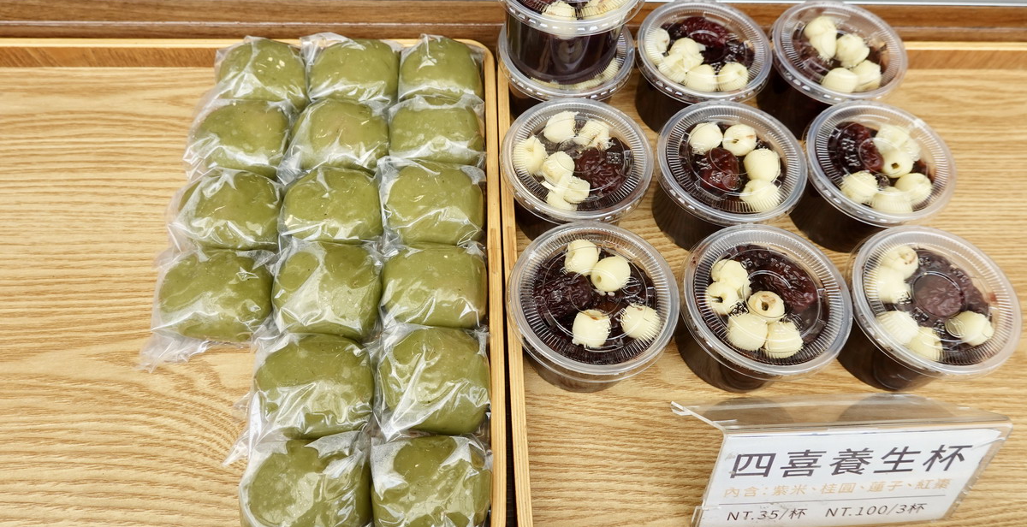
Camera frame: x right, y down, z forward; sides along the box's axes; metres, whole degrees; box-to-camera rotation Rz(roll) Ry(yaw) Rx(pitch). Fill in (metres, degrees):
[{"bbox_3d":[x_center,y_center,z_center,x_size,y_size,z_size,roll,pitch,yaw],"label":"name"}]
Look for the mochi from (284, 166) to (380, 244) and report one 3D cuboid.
[{"bbox_3d":[-0.101,-0.024,0.372,0.054,0.036,0.049,-1,62,-3],"label":"mochi"}]

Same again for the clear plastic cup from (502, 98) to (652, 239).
[{"bbox_3d":[0.034,-0.047,0.384,0.082,0.050,0.082,1,62,-2],"label":"clear plastic cup"}]

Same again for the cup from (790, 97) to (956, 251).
[{"bbox_3d":[0.200,-0.046,0.395,0.081,0.047,0.081,1,62,-2],"label":"cup"}]

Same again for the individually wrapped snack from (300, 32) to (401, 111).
[{"bbox_3d":[-0.100,-0.116,0.424,0.056,0.035,0.051,-1,62,-3],"label":"individually wrapped snack"}]

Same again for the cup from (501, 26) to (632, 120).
[{"bbox_3d":[0.030,-0.118,0.423,0.082,0.050,0.082,1,62,-2],"label":"cup"}]

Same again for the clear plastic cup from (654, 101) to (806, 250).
[{"bbox_3d":[0.117,-0.046,0.388,0.082,0.050,0.082,1,62,-2],"label":"clear plastic cup"}]

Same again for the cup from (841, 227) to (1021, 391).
[{"bbox_3d":[0.206,0.027,0.356,0.081,0.047,0.081,1,62,-2],"label":"cup"}]

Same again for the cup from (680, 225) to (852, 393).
[{"bbox_3d":[0.122,0.026,0.349,0.082,0.050,0.082,1,62,-2],"label":"cup"}]

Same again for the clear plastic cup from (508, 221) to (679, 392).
[{"bbox_3d":[0.037,0.027,0.347,0.081,0.047,0.081,1,62,-2],"label":"clear plastic cup"}]

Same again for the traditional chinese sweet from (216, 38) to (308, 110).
[{"bbox_3d":[-0.155,-0.105,0.412,0.054,0.036,0.049,-1,62,-3],"label":"traditional chinese sweet"}]

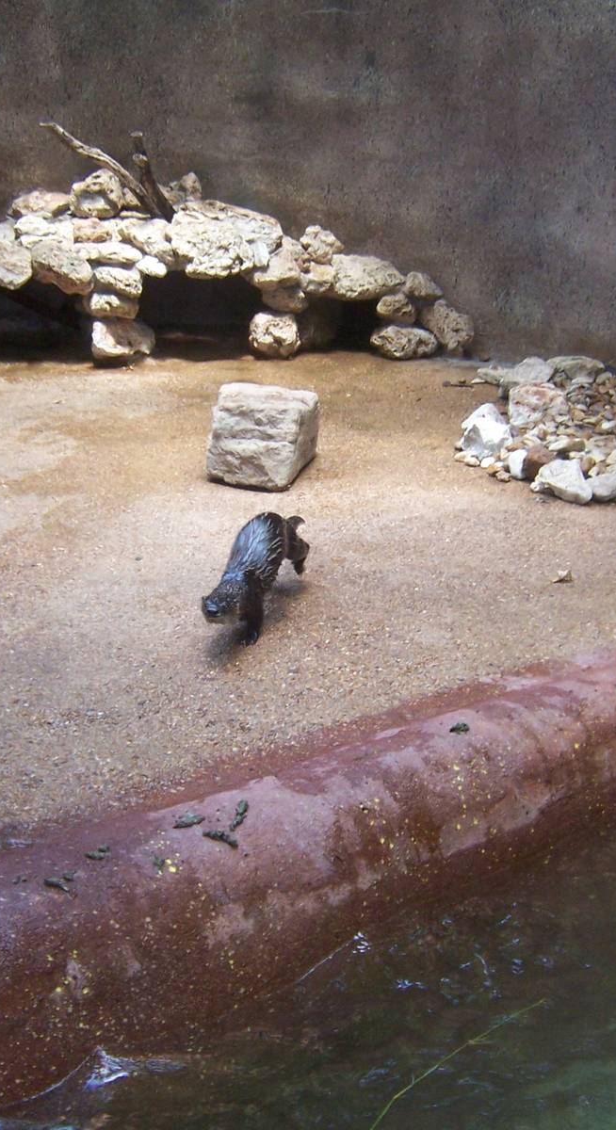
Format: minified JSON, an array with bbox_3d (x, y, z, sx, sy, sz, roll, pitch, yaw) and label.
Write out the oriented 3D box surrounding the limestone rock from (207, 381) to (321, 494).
[{"bbox_3d":[-0.168,-0.473,5.232,0.335,0.262,0.310,6,27,13],"label":"limestone rock"}]

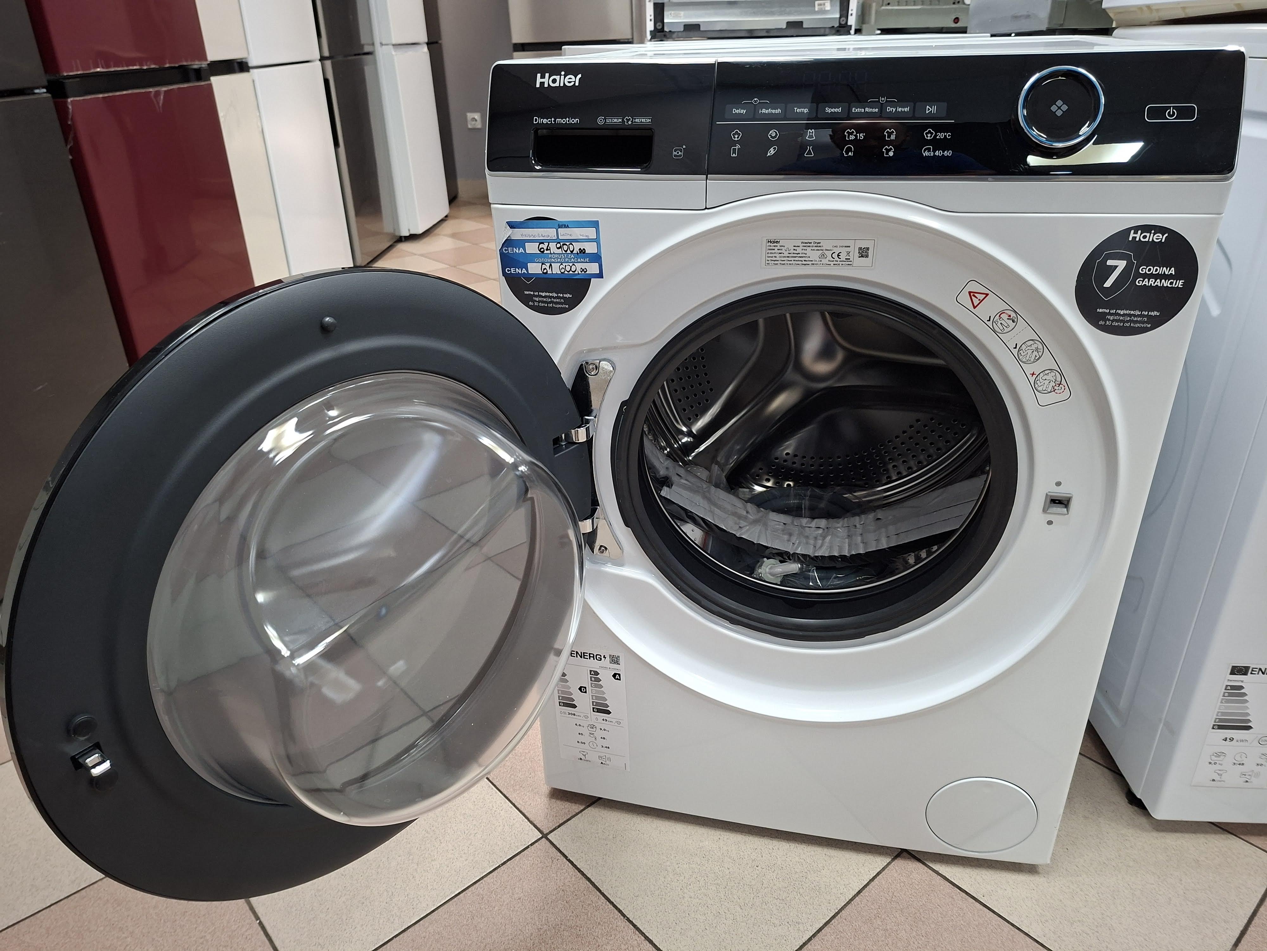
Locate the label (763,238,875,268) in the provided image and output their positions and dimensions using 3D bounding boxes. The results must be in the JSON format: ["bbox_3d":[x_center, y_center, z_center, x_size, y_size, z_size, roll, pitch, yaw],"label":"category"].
[{"bbox_3d":[0.161,-0.193,0.733,0.095,0.025,0.004,4,26,12],"label":"label"}]

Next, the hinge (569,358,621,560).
[{"bbox_3d":[-0.038,-0.011,0.863,0.047,0.218,0.036,4,26,12],"label":"hinge"}]

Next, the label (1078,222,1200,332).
[{"bbox_3d":[0.405,-0.156,0.679,0.089,0.089,0.004,4,26,12],"label":"label"}]

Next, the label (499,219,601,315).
[{"bbox_3d":[-0.076,-0.192,0.778,0.098,0.090,0.004,4,26,12],"label":"label"}]

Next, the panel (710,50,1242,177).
[{"bbox_3d":[0.261,-0.286,0.673,0.392,0.095,0.028,4,6,12],"label":"panel"}]

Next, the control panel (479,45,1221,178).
[{"bbox_3d":[0.165,-0.292,0.693,0.595,0.098,0.028,4,6,12],"label":"control panel"}]

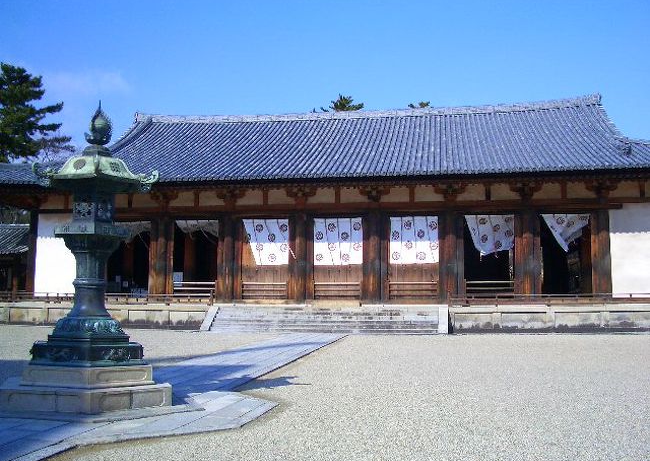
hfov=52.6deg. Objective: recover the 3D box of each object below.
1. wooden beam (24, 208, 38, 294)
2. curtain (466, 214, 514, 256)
[{"bbox_3d":[-15.977,1.211,35.888,0.534,4.763,0.500,-1,-6,9],"label":"wooden beam"},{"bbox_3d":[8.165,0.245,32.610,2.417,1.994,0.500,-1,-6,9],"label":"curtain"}]

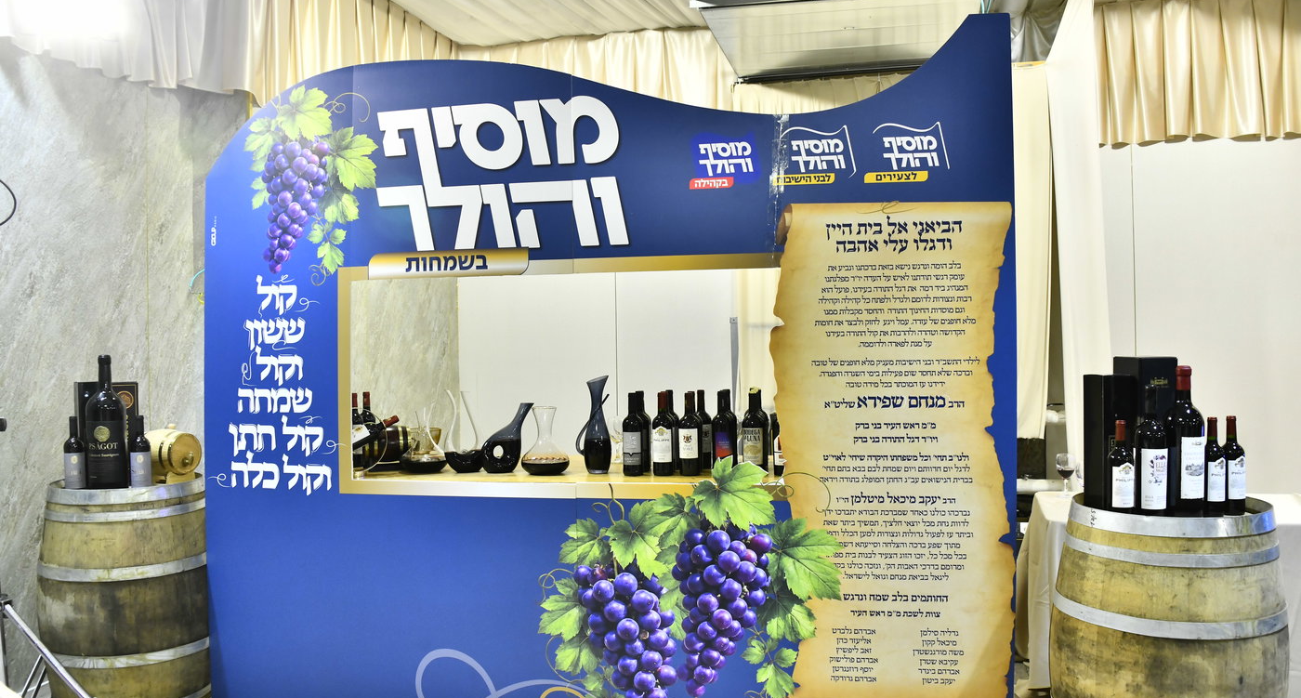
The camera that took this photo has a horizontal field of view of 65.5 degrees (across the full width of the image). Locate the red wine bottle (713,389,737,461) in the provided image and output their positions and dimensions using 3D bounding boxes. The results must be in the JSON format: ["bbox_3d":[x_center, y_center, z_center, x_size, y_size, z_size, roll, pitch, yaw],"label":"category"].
[{"bbox_3d":[0.266,0.308,3.690,0.075,0.302,0.075,0,0,-7],"label":"red wine bottle"}]

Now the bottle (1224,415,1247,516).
[{"bbox_3d":[1.744,0.348,3.030,0.075,0.300,0.075,0,0,-14],"label":"bottle"}]

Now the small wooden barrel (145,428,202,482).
[{"bbox_3d":[-1.941,0.431,4.055,0.230,0.236,0.187,-1,0,17],"label":"small wooden barrel"}]

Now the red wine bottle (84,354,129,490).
[{"bbox_3d":[-2.074,0.288,3.858,0.150,0.527,0.150,-1,0,-16],"label":"red wine bottle"}]

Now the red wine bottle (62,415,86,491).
[{"bbox_3d":[-2.167,0.402,3.810,0.075,0.298,0.075,0,0,-30],"label":"red wine bottle"}]

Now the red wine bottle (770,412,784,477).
[{"bbox_3d":[0.462,0.321,3.626,0.068,0.262,0.068,-1,0,7],"label":"red wine bottle"}]

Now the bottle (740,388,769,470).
[{"bbox_3d":[0.373,0.303,3.645,0.077,0.298,0.077,-1,0,6],"label":"bottle"}]

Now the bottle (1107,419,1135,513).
[{"bbox_3d":[1.369,0.356,2.940,0.075,0.300,0.075,0,0,-2],"label":"bottle"}]

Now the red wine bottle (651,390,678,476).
[{"bbox_3d":[0.048,0.310,3.690,0.075,0.303,0.075,0,0,8],"label":"red wine bottle"}]

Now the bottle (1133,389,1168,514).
[{"bbox_3d":[1.458,0.306,2.944,0.095,0.398,0.095,-1,0,-3],"label":"bottle"}]

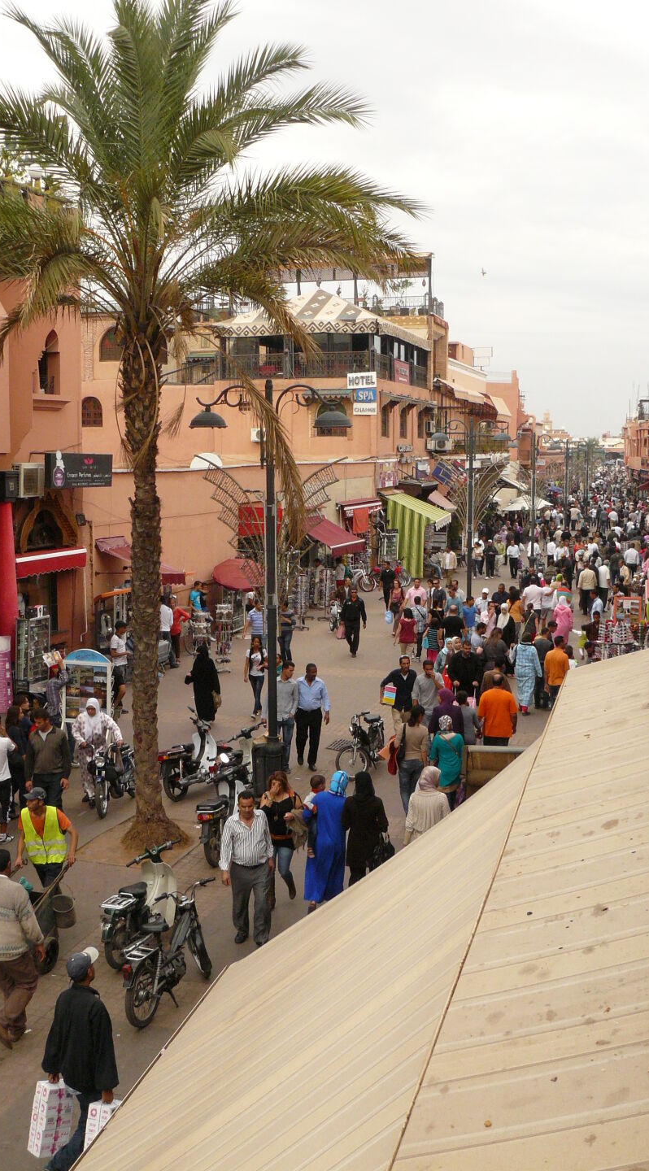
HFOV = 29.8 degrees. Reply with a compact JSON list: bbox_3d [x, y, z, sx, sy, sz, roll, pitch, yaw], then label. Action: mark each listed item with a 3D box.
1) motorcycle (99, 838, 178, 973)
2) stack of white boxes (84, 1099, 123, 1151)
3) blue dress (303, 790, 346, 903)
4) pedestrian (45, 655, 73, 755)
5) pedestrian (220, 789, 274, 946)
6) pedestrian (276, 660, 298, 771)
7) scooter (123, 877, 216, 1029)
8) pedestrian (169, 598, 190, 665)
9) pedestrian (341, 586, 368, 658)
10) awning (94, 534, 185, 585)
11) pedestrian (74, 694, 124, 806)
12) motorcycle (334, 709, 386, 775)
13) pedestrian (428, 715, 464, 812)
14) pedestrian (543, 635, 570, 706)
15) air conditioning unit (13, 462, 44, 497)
[{"bbox_3d":[-1.857,3.311,12.761,0.660,1.030,1.720,2,6,19],"label":"motorcycle"},{"bbox_3d":[-1.494,3.880,8.581,0.180,0.530,0.240,5,7,37],"label":"stack of white boxes"},{"bbox_3d":[0.005,2.981,13.873,0.520,1.310,0.400,1,6,10],"label":"blue dress"},{"bbox_3d":[-4.567,2.132,20.928,0.500,1.720,0.500,-5,8,-41],"label":"pedestrian"},{"bbox_3d":[-0.851,3.095,13.477,0.560,1.680,0.380,0,6,0],"label":"pedestrian"},{"bbox_3d":[-0.719,2.166,20.489,0.580,1.820,0.420,0,6,-3],"label":"pedestrian"},{"bbox_3d":[-1.417,3.438,11.528,0.660,1.030,1.680,3,6,25],"label":"scooter"},{"bbox_3d":[-3.728,1.139,31.218,0.500,1.660,0.380,3,7,25],"label":"pedestrian"},{"bbox_3d":[0.768,0.941,31.457,0.640,1.800,0.420,0,6,2],"label":"pedestrian"},{"bbox_3d":[-4.240,-0.532,28.206,1.550,1.150,1.600,2,6,15],"label":"awning"},{"bbox_3d":[-3.397,2.476,18.198,0.660,1.600,0.500,1,6,11],"label":"pedestrian"},{"bbox_3d":[0.696,2.628,20.456,0.580,1.040,1.620,3,7,23],"label":"motorcycle"},{"bbox_3d":[1.748,2.654,17.432,0.500,1.630,0.360,1,6,6],"label":"pedestrian"},{"bbox_3d":[4.676,1.859,24.361,0.500,1.740,0.360,2,6,17],"label":"pedestrian"},{"bbox_3d":[-6.528,-2.334,26.903,0.330,0.720,0.850,2,6,22],"label":"air conditioning unit"}]

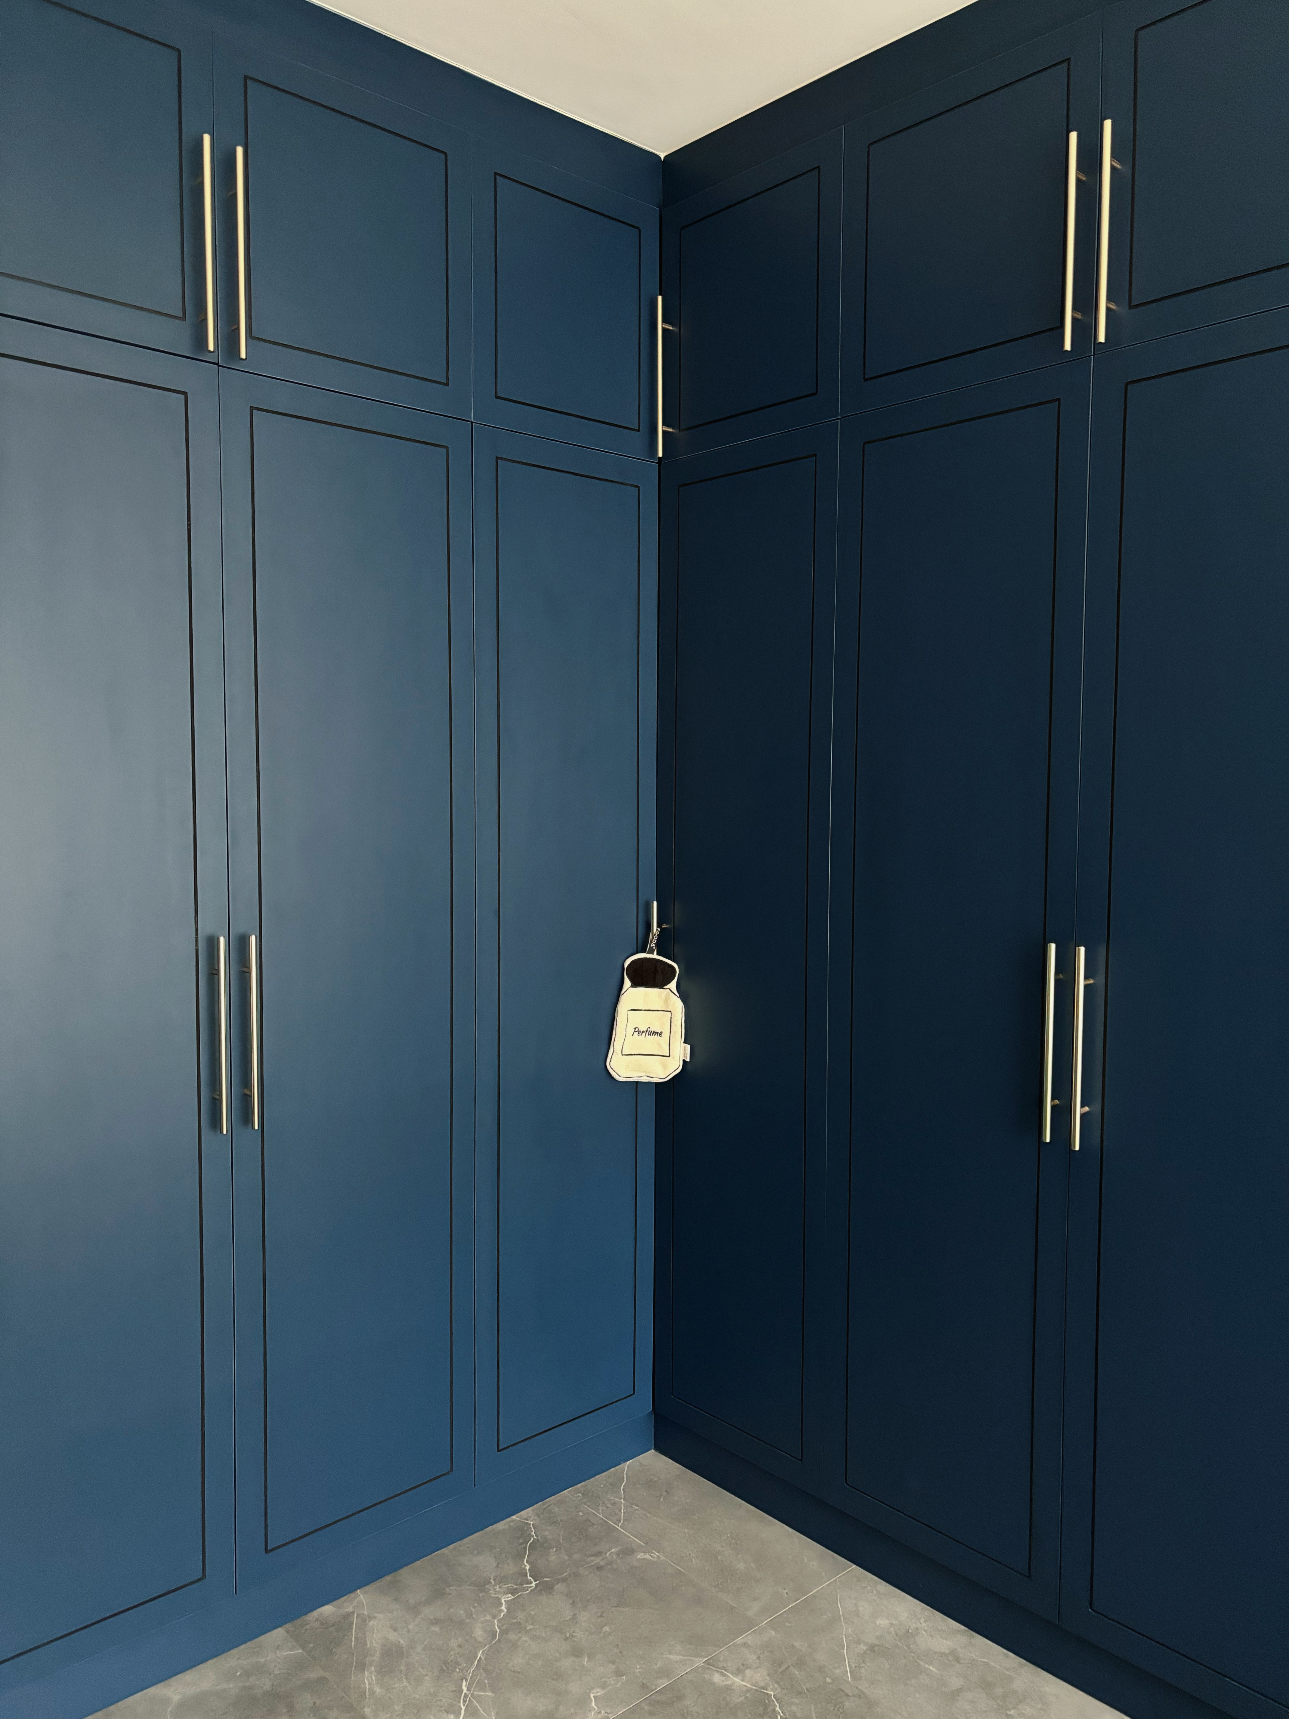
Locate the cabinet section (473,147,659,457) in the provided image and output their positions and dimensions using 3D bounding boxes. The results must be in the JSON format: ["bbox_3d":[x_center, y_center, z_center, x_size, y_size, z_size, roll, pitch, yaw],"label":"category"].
[{"bbox_3d":[-0.145,-1.026,2.421,0.445,0.490,0.024,-3,5,-42],"label":"cabinet section"}]

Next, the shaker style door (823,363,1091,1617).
[{"bbox_3d":[0.503,0.218,2.144,0.024,1.945,0.473,-3,5,-42],"label":"shaker style door"}]

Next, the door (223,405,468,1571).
[{"bbox_3d":[-0.489,0.210,2.193,0.465,1.945,0.024,-3,5,-42],"label":"door"}]

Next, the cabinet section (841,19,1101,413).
[{"bbox_3d":[0.510,-0.999,2.064,0.024,0.490,0.473,-3,5,-42],"label":"cabinet section"}]

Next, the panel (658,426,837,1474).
[{"bbox_3d":[0.191,0.194,2.485,0.024,1.945,0.449,-3,5,-42],"label":"panel"}]

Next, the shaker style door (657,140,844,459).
[{"bbox_3d":[0.198,-1.023,2.404,0.024,0.490,0.449,-3,5,-42],"label":"shaker style door"}]

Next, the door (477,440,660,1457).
[{"bbox_3d":[-0.152,0.191,2.501,0.445,1.945,0.024,-3,5,-42],"label":"door"}]

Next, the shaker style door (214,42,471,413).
[{"bbox_3d":[-0.482,-1.007,2.113,0.465,0.490,0.024,-3,5,-42],"label":"shaker style door"}]

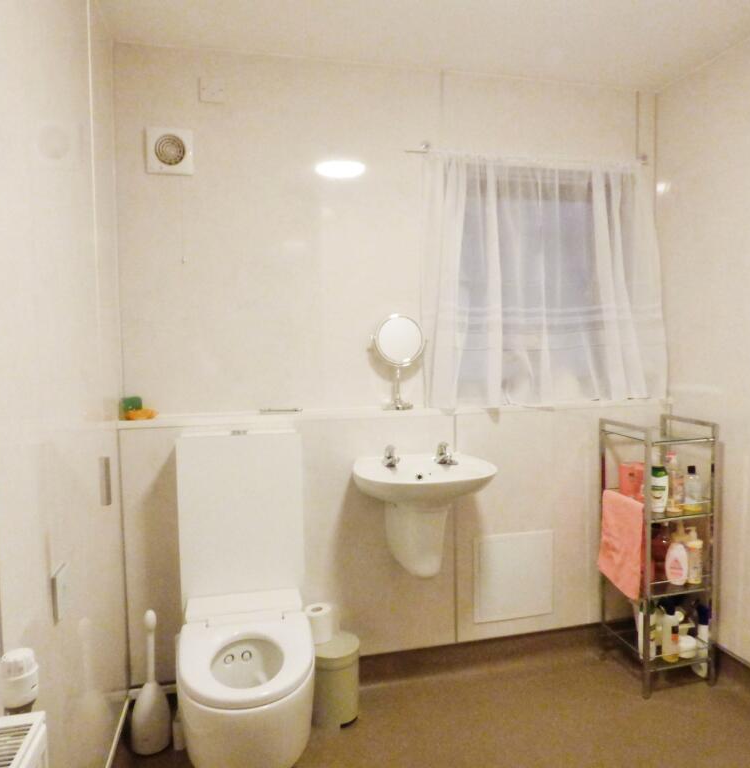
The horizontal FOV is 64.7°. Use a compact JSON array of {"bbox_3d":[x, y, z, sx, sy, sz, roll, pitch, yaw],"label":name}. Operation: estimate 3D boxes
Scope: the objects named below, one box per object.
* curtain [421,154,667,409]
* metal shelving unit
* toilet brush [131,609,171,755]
[{"bbox_3d":[0.705,-0.410,2.393,1.070,0.980,0.090,-2,4,-13],"label":"curtain"},{"bbox_3d":[1.088,0.642,2.296,0.300,1.000,0.305,-2,4,-13],"label":"metal shelving unit"},{"bbox_3d":[-0.741,0.962,1.941,0.125,0.450,0.125,-2,4,-13],"label":"toilet brush"}]

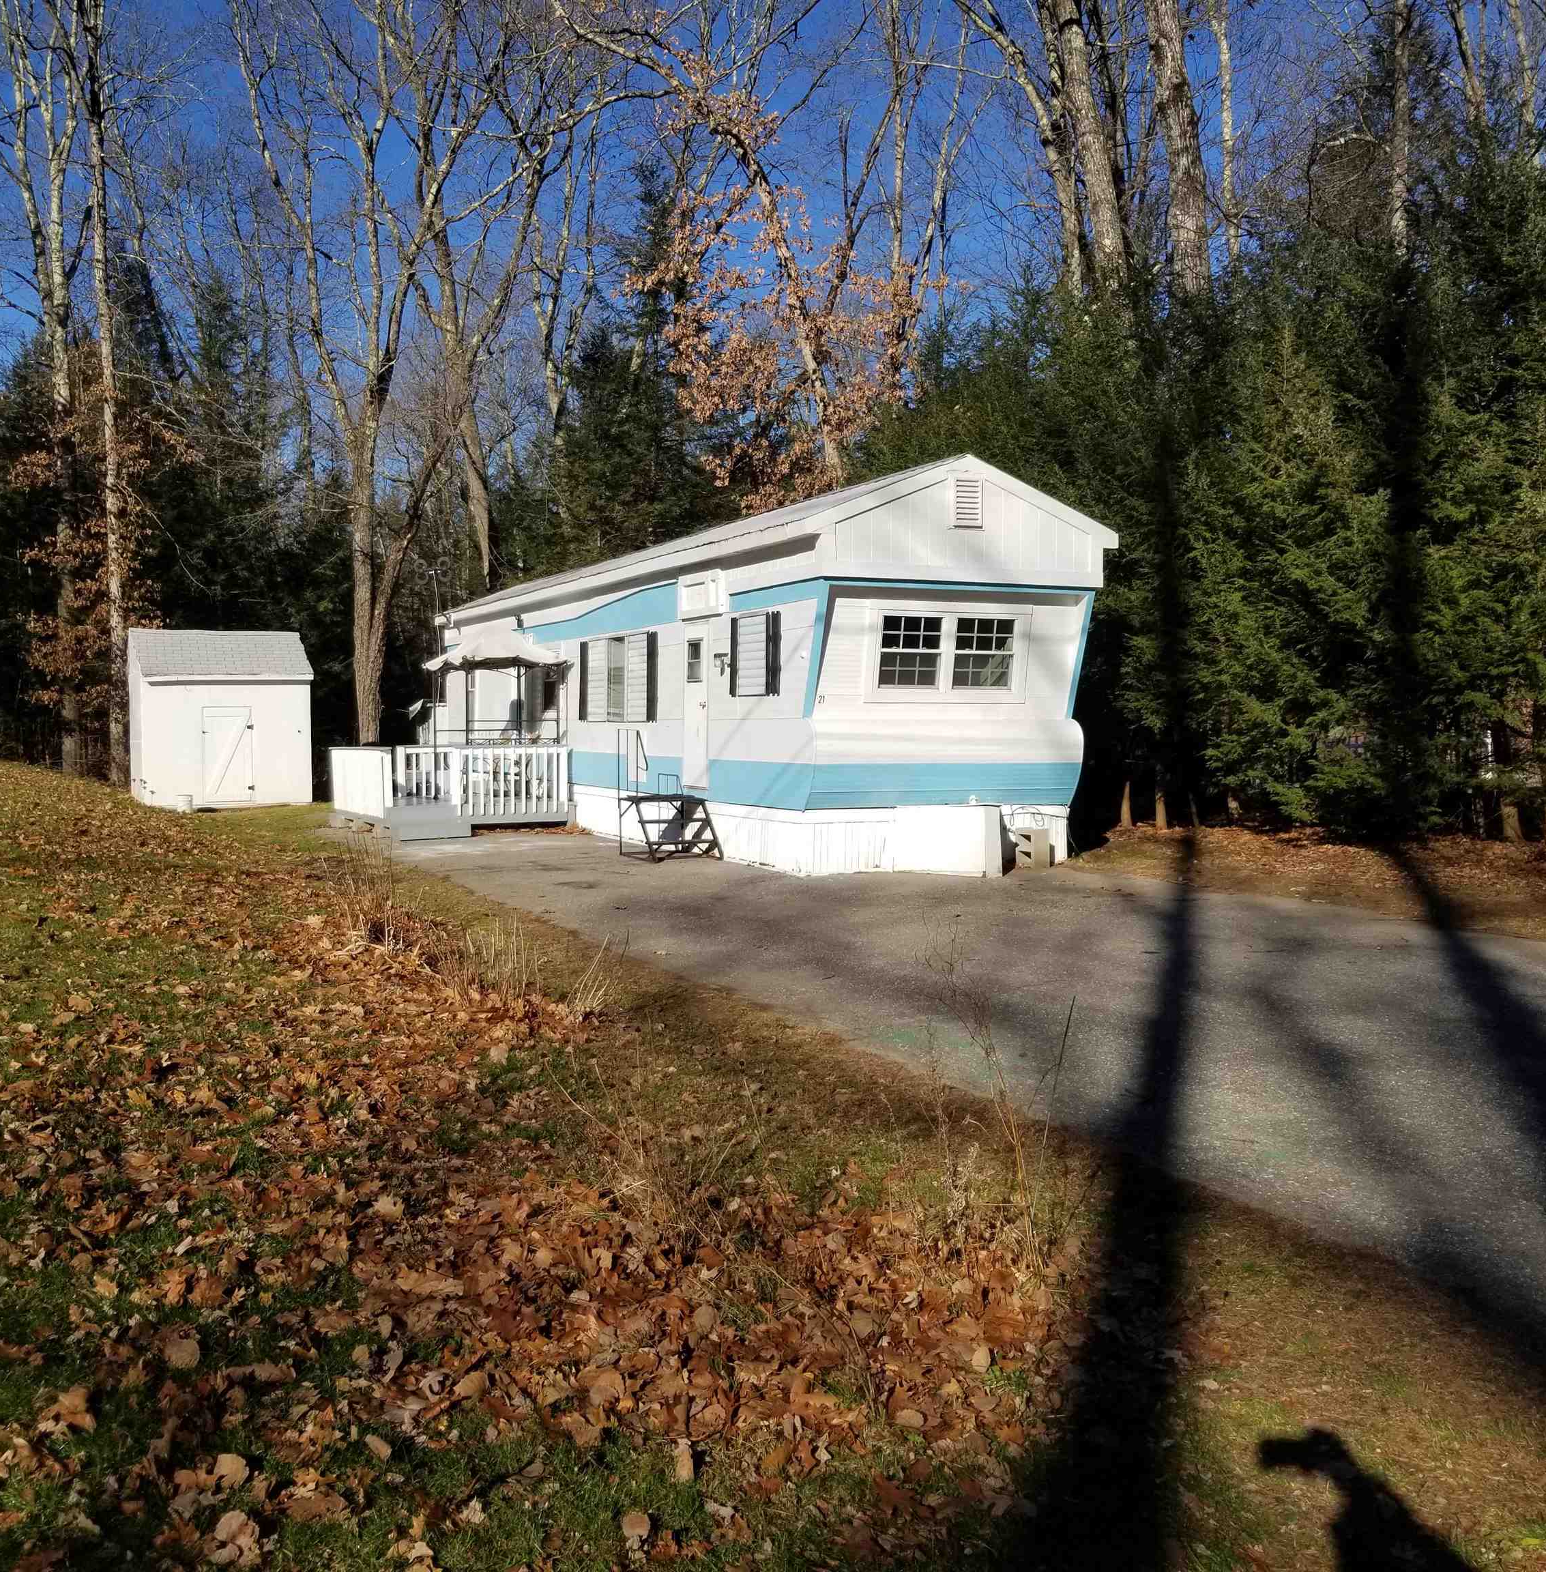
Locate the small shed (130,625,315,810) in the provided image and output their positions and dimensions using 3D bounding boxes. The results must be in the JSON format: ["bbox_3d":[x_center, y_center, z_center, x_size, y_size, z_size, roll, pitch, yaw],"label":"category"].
[{"bbox_3d":[-10.590,-1.297,30.234,3.090,3.250,2.400,-1,3,-28],"label":"small shed"}]

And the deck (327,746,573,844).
[{"bbox_3d":[-4.704,0.019,22.861,2.520,1.200,4.200,-1,3,-24],"label":"deck"}]

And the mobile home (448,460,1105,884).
[{"bbox_3d":[-1.347,-1.447,22.121,3.360,4.020,15.420,-1,3,-24],"label":"mobile home"}]

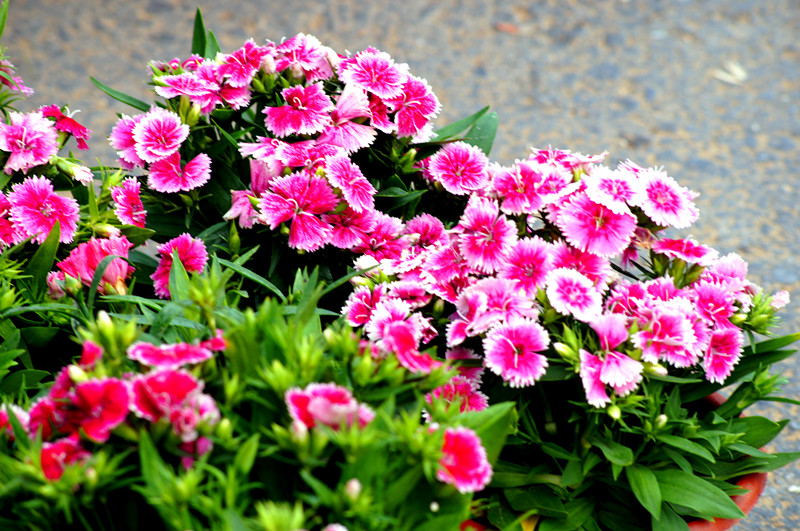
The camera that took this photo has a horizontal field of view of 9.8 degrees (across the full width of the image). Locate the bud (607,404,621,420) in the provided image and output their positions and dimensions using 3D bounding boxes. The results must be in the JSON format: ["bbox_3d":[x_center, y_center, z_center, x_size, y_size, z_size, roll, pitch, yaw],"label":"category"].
[{"bbox_3d":[0.111,0.077,2.430,0.007,0.009,0.007,5,36,-4],"label":"bud"}]

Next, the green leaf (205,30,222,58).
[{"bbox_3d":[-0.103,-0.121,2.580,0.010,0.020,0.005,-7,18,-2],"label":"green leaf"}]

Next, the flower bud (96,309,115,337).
[{"bbox_3d":[-0.147,0.029,2.320,0.009,0.015,0.009,-7,30,5],"label":"flower bud"}]

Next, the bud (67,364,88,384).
[{"bbox_3d":[-0.156,0.053,2.260,0.006,0.013,0.006,-54,19,-20],"label":"bud"}]

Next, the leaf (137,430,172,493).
[{"bbox_3d":[-0.117,0.095,2.240,0.012,0.034,0.006,-18,15,-11],"label":"leaf"}]

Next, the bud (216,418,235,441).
[{"bbox_3d":[-0.089,0.084,2.380,0.008,0.013,0.008,-8,24,0],"label":"bud"}]

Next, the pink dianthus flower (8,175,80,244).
[{"bbox_3d":[-0.187,-0.029,2.450,0.037,0.016,0.037,3,79,4],"label":"pink dianthus flower"}]

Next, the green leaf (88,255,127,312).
[{"bbox_3d":[-0.152,0.009,2.430,0.021,0.033,0.012,-5,38,-7],"label":"green leaf"}]

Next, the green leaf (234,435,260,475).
[{"bbox_3d":[-0.078,0.097,2.380,0.009,0.005,0.023,26,84,21],"label":"green leaf"}]

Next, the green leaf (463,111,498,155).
[{"bbox_3d":[0.047,-0.074,2.660,0.016,0.034,0.007,32,14,23],"label":"green leaf"}]

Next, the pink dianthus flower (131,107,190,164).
[{"bbox_3d":[-0.130,-0.070,2.520,0.032,0.015,0.032,-3,76,-4],"label":"pink dianthus flower"}]

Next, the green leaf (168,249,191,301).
[{"bbox_3d":[-0.114,0.005,2.400,0.011,0.029,0.006,-2,21,-6],"label":"green leaf"}]

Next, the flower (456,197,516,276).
[{"bbox_3d":[0.048,-0.017,2.580,0.036,0.015,0.042,25,84,29],"label":"flower"}]

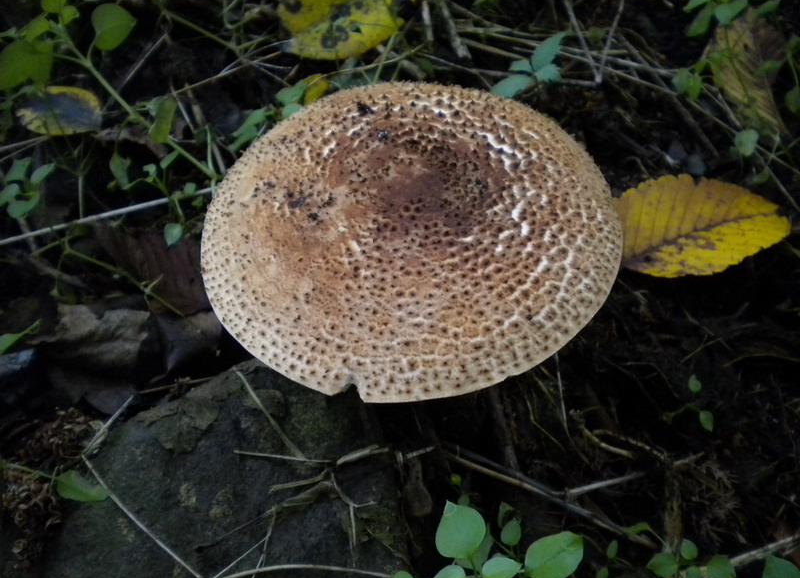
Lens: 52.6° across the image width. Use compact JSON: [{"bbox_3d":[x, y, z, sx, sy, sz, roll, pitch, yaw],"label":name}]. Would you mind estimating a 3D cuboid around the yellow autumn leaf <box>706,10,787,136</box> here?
[{"bbox_3d":[0.188,-0.119,0.441,0.042,0.014,0.093,-5,62,6],"label":"yellow autumn leaf"}]

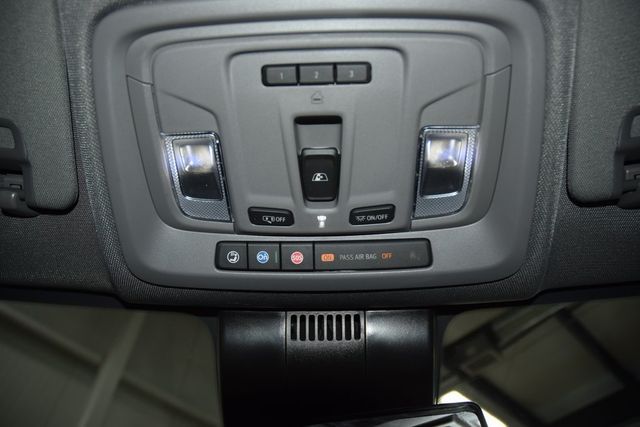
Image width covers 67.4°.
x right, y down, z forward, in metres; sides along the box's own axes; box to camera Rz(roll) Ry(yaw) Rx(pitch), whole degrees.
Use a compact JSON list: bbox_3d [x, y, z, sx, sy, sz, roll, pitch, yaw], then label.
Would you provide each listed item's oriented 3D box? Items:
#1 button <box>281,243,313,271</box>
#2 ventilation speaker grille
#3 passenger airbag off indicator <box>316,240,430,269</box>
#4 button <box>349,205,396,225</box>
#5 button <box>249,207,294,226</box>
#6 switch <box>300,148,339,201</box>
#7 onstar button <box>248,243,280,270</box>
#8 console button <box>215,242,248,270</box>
[{"bbox_3d":[-0.016,0.030,0.339,0.023,0.008,0.020,-1,-93,0],"label":"button"},{"bbox_3d":[0.004,0.086,0.364,0.056,0.008,0.022,-1,-90,0],"label":"ventilation speaker grille"},{"bbox_3d":[0.037,0.029,0.339,0.081,0.008,0.019,-1,-93,0],"label":"passenger airbag off indicator"},{"bbox_3d":[0.035,0.001,0.334,0.031,0.008,0.013,-4,-78,0],"label":"button"},{"bbox_3d":[-0.033,0.002,0.334,0.031,0.008,0.012,2,-78,0],"label":"button"},{"bbox_3d":[0.000,-0.027,0.332,0.025,0.015,0.037,-1,-78,0],"label":"switch"},{"bbox_3d":[-0.038,0.030,0.339,0.023,0.008,0.020,-1,-93,0],"label":"onstar button"},{"bbox_3d":[-0.061,0.030,0.339,0.022,0.008,0.019,-1,-93,0],"label":"console button"}]

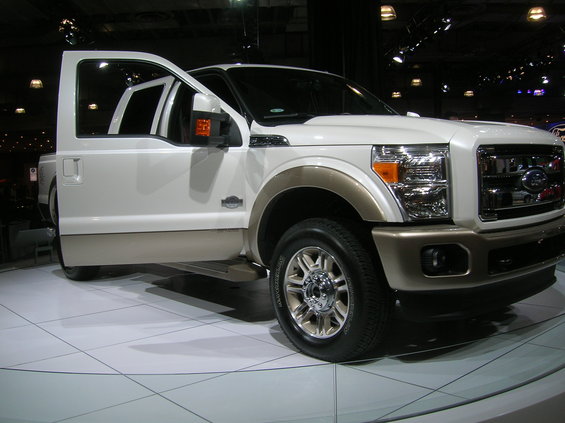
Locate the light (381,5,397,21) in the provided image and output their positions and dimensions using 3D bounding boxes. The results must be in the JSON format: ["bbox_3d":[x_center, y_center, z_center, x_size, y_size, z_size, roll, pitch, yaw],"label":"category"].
[{"bbox_3d":[2.607,-4.929,13.771,0.480,0.340,0.480,-3,4,0],"label":"light"}]

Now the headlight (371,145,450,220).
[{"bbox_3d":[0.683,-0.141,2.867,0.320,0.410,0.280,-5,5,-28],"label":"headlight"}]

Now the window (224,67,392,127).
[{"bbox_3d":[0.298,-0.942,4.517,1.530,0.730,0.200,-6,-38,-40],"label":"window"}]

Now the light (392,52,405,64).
[{"bbox_3d":[3.462,-4.566,16.552,0.310,0.330,0.310,2,6,45],"label":"light"}]

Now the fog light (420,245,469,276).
[{"bbox_3d":[0.836,0.250,2.893,0.220,0.165,0.120,-4,5,-25],"label":"fog light"}]

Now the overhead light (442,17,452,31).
[{"bbox_3d":[3.773,-4.299,12.682,0.250,0.320,0.280,-6,5,-38],"label":"overhead light"}]

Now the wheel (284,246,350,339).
[{"bbox_3d":[0.252,0.480,3.383,0.180,0.550,0.550,-6,5,-40],"label":"wheel"}]

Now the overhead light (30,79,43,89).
[{"bbox_3d":[-9.533,-4.955,21.518,0.470,0.320,0.470,-3,4,0],"label":"overhead light"}]

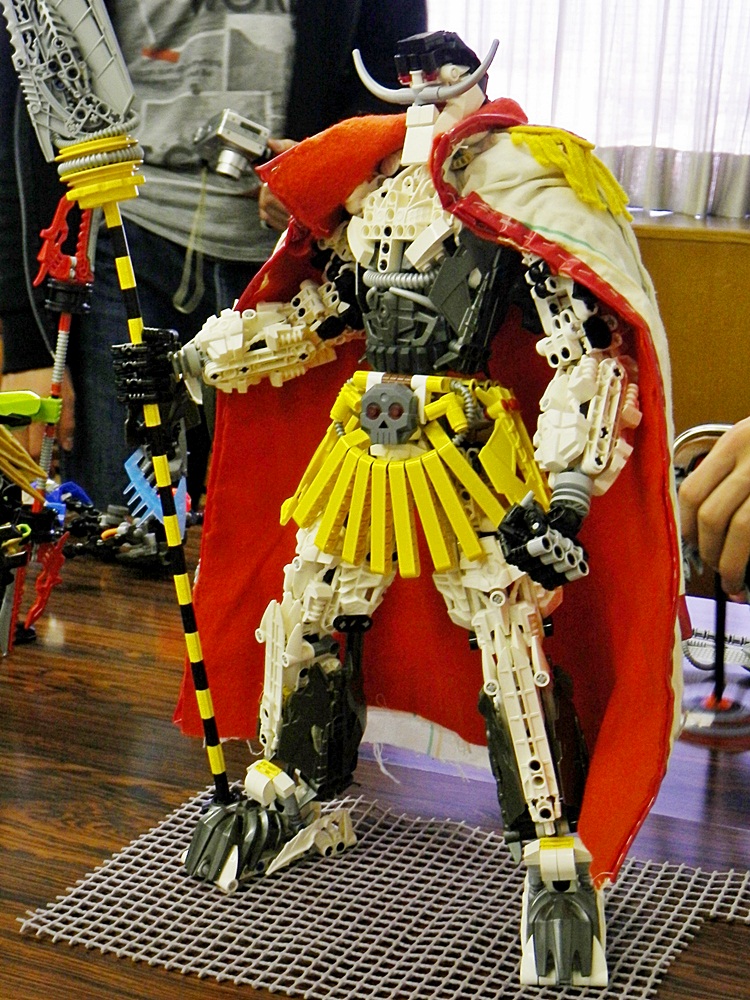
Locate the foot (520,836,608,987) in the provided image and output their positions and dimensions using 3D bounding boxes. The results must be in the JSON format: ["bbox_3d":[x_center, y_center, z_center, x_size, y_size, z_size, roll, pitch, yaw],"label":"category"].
[{"bbox_3d":[0.087,0.186,0.699,0.041,0.053,0.072,0,17,0],"label":"foot"}]

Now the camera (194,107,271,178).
[{"bbox_3d":[-0.169,-0.412,1.720,0.060,0.058,0.090,22,-7,-29],"label":"camera"}]

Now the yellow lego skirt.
[{"bbox_3d":[0.021,-0.020,0.743,0.128,0.088,0.100,7,18,20],"label":"yellow lego skirt"}]

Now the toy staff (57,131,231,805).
[{"bbox_3d":[-0.111,-0.006,0.773,0.044,0.362,0.044,-9,9,3],"label":"toy staff"}]

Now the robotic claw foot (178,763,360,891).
[{"bbox_3d":[-0.054,0.163,0.775,0.055,0.053,0.073,16,22,42],"label":"robotic claw foot"}]

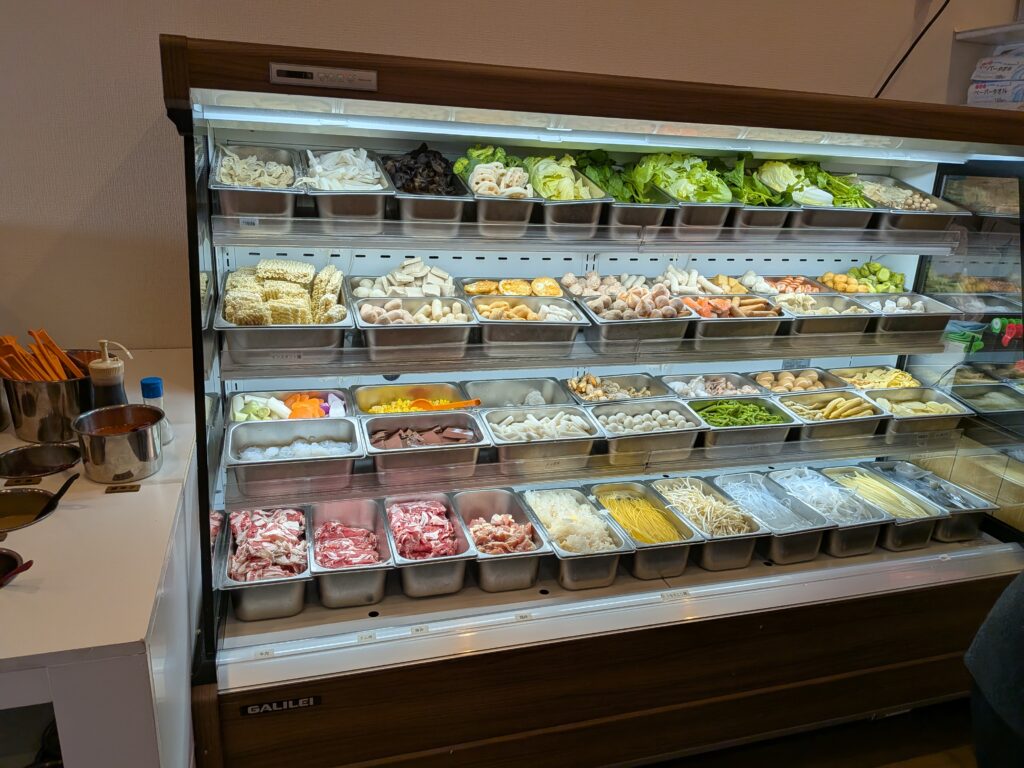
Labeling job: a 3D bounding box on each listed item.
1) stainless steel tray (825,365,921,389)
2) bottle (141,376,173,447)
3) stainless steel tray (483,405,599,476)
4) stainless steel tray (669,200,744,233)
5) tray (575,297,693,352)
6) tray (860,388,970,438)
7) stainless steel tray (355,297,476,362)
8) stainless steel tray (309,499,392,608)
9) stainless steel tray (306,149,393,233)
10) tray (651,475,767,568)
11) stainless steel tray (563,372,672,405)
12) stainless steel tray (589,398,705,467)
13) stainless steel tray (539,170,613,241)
[{"bbox_3d":[1.070,0.026,2.126,0.265,0.100,0.162,-2,27,-16],"label":"stainless steel tray"},{"bbox_3d":[-0.701,0.054,1.399,0.061,0.126,0.061,-2,18,-16],"label":"bottle"},{"bbox_3d":[0.067,0.139,1.677,0.265,0.100,0.162,-2,28,-16],"label":"stainless steel tray"},{"bbox_3d":[0.444,-0.483,1.895,0.176,0.100,0.325,-2,33,-16],"label":"stainless steel tray"},{"bbox_3d":[0.302,-0.137,1.712,0.265,0.100,0.162,-3,29,-15],"label":"tray"},{"bbox_3d":[1.107,0.096,1.968,0.265,0.100,0.162,-2,28,-16],"label":"tray"},{"bbox_3d":[-0.220,-0.115,1.605,0.265,0.100,0.162,-2,28,-16],"label":"stainless steel tray"},{"bbox_3d":[-0.339,0.351,1.475,0.162,0.100,0.265,-1,21,-16],"label":"stainless steel tray"},{"bbox_3d":[-0.385,-0.447,1.658,0.176,0.100,0.325,-2,33,-16],"label":"stainless steel tray"},{"bbox_3d":[0.500,0.366,1.870,0.176,0.100,0.325,-2,19,-16],"label":"tray"},{"bbox_3d":[0.280,0.057,1.917,0.268,0.100,0.162,-2,26,-16],"label":"stainless steel tray"},{"bbox_3d":[0.325,0.128,1.751,0.265,0.100,0.162,-2,28,-16],"label":"stainless steel tray"},{"bbox_3d":[0.107,-0.427,1.660,0.162,0.100,0.265,-6,35,-15],"label":"stainless steel tray"}]

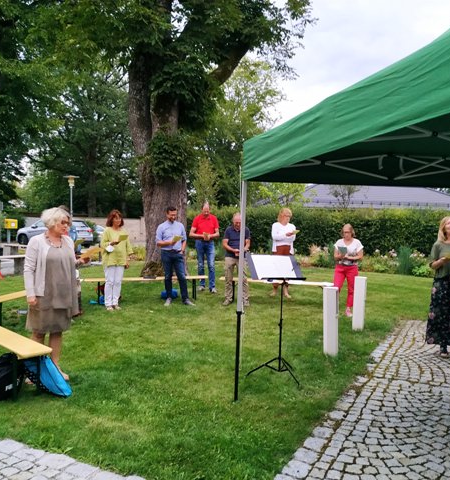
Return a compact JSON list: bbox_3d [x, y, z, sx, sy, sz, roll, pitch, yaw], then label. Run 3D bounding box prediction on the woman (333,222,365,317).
[{"bbox_3d":[2.065,0.491,7.406,0.490,1.540,0.360,1,3,15],"label":"woman"}]

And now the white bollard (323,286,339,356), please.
[{"bbox_3d":[1.270,0.964,5.235,0.160,0.800,0.160,2,4,25],"label":"white bollard"}]

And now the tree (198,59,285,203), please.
[{"bbox_3d":[1.036,-5.442,27.683,5.800,11.000,5.600,1,3,0],"label":"tree"}]

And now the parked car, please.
[{"bbox_3d":[-9.126,-0.533,23.658,4.250,1.450,1.780,3,4,30],"label":"parked car"}]

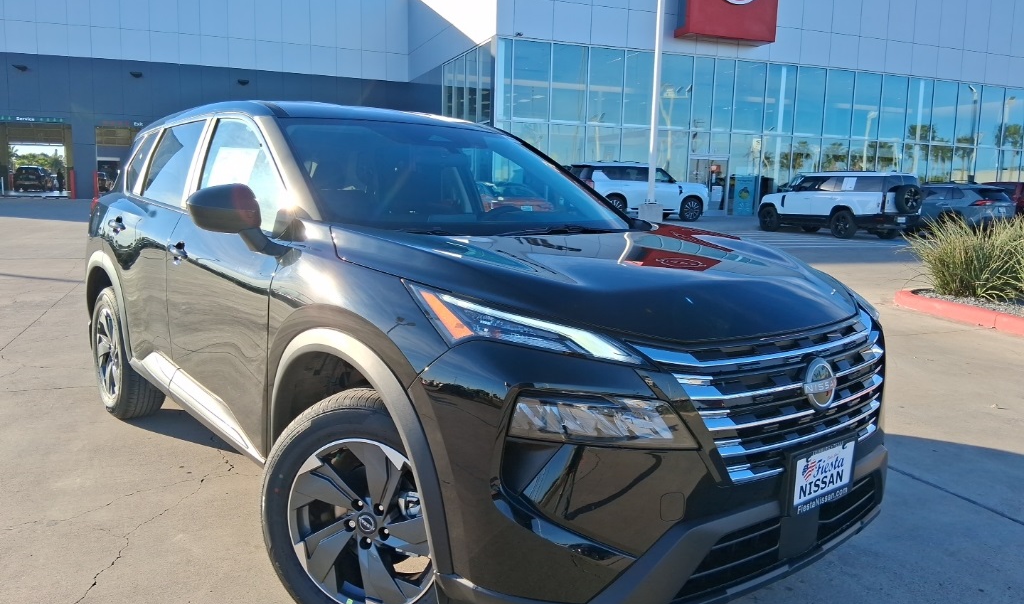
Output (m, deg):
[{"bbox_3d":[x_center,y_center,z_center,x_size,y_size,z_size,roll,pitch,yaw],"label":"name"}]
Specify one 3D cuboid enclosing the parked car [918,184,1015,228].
[{"bbox_3d":[13.400,-2.950,24.750,1.860,1.690,4.600,-3,9,-28],"label":"parked car"}]

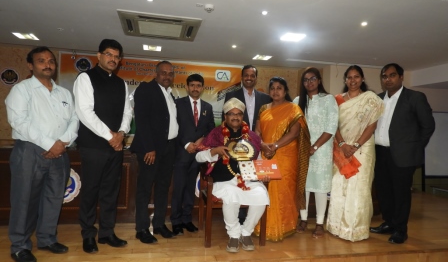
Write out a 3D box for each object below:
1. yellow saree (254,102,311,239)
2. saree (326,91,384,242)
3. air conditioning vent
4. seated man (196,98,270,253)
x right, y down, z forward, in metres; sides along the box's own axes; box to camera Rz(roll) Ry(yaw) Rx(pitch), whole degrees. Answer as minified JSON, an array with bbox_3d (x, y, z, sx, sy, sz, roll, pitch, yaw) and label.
[{"bbox_3d":[0.570,0.380,3.070,0.530,1.310,0.400,2,-1,24],"label":"yellow saree"},{"bbox_3d":[1.330,0.340,3.140,0.530,1.450,0.400,2,-1,33],"label":"saree"},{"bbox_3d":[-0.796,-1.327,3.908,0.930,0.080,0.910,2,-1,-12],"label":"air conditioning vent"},{"bbox_3d":[0.075,0.358,2.901,0.650,1.320,0.700,2,-1,-9],"label":"seated man"}]

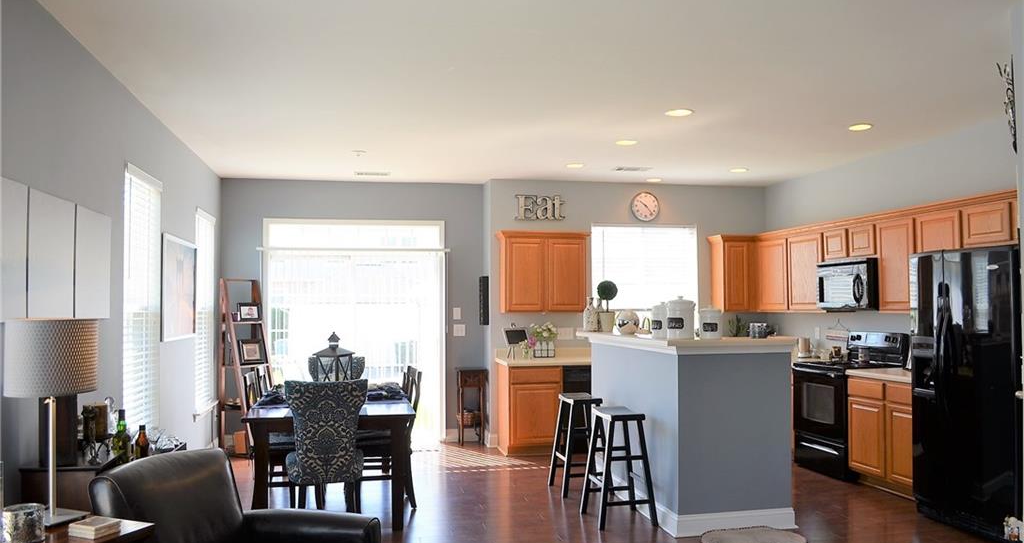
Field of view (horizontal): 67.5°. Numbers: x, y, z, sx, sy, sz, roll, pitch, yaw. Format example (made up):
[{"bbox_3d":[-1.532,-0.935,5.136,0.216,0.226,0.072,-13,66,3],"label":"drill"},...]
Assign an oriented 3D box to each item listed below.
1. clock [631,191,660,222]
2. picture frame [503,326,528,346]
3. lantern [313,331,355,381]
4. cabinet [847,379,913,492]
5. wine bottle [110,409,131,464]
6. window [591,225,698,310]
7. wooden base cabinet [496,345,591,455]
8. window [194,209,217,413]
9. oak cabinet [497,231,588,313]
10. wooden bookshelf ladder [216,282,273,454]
[{"bbox_3d":[1.447,-0.694,8.243,0.315,0.310,0.050,0,-3,-12],"label":"clock"},{"bbox_3d":[0.043,0.660,7.747,0.265,0.200,0.040,1,-21,-36],"label":"picture frame"},{"bbox_3d":[-1.289,0.690,5.569,0.227,0.483,0.227,-2,-3,27],"label":"lantern"},{"bbox_3d":[3.111,1.252,5.851,0.580,0.875,0.900,0,-3,-12],"label":"cabinet"},{"bbox_3d":[-1.797,0.770,3.520,0.078,0.280,0.078,0,-2,-12],"label":"wine bottle"},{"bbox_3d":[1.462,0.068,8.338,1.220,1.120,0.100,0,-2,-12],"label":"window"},{"bbox_3d":[0.398,1.297,7.659,1.050,0.980,0.620,0,-3,-12],"label":"wooden base cabinet"},{"bbox_3d":[-2.823,0.365,7.023,0.091,1.792,0.936,0,-2,-12],"label":"window"},{"bbox_3d":[0.327,0.015,7.921,0.880,0.820,0.350,0,-2,-12],"label":"oak cabinet"},{"bbox_3d":[-2.476,0.938,7.436,0.460,1.720,0.480,-2,-3,33],"label":"wooden bookshelf ladder"}]

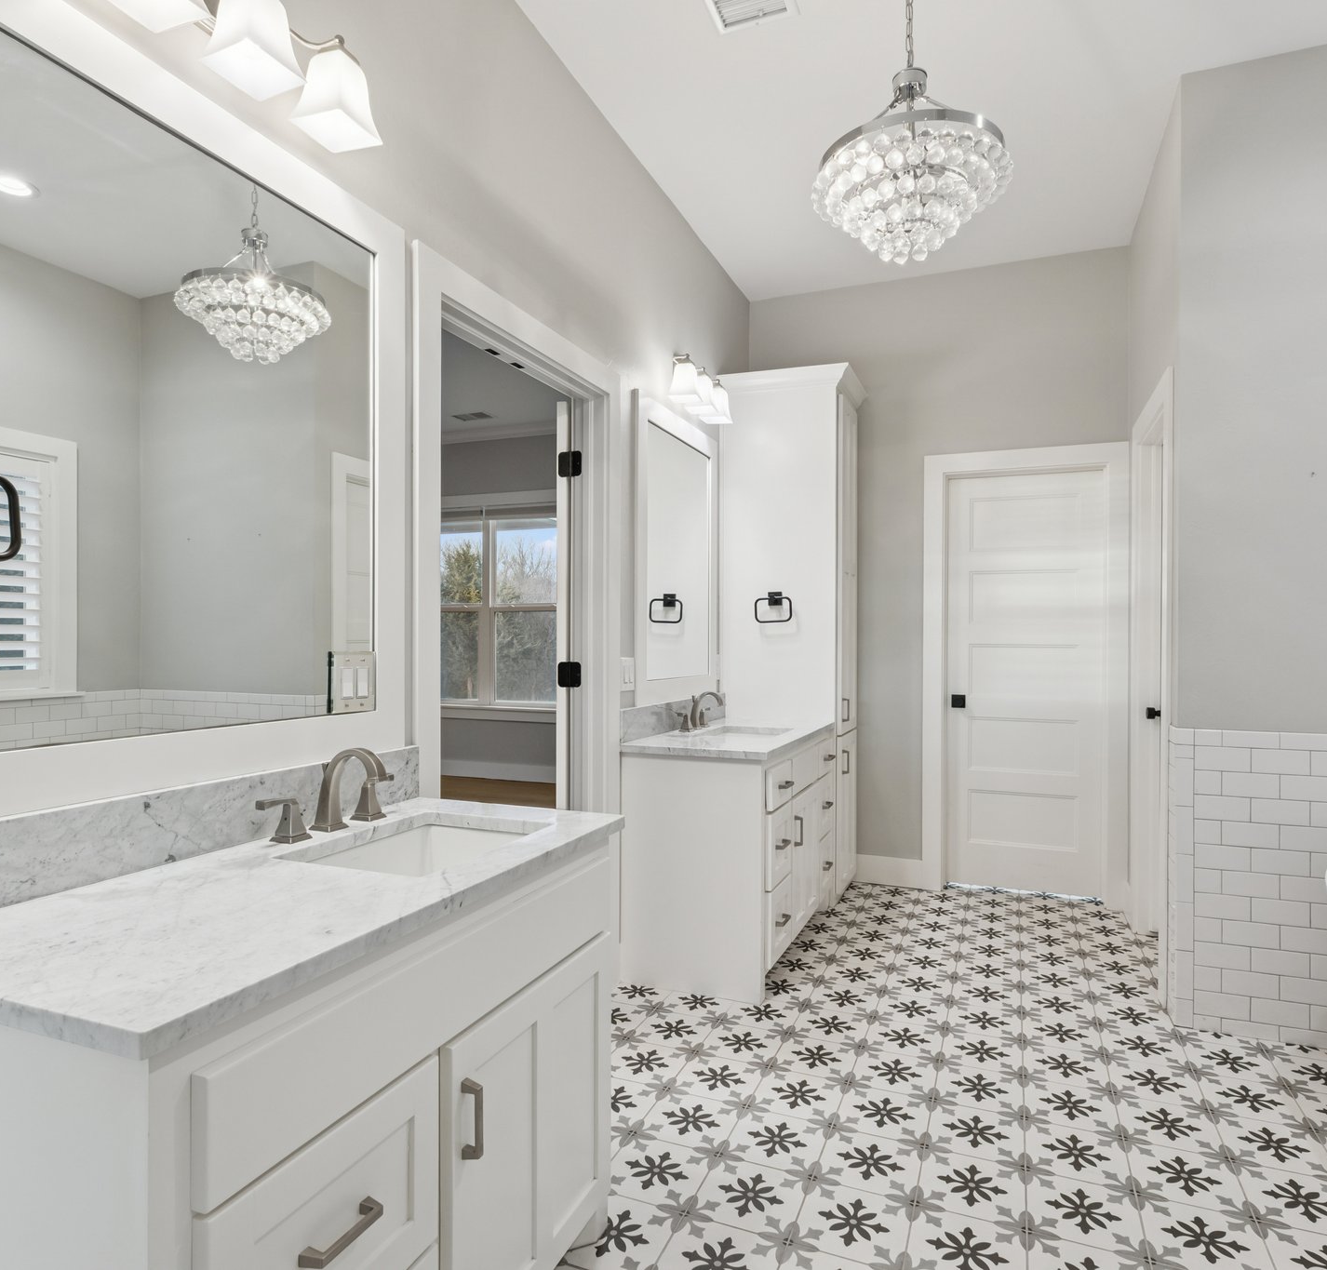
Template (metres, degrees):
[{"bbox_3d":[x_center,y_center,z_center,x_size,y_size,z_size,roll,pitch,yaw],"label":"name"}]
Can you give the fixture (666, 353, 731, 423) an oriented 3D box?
[{"bbox_3d":[0.154,-1.070,3.677,0.167,0.196,0.470,0,-1,22],"label":"fixture"}]

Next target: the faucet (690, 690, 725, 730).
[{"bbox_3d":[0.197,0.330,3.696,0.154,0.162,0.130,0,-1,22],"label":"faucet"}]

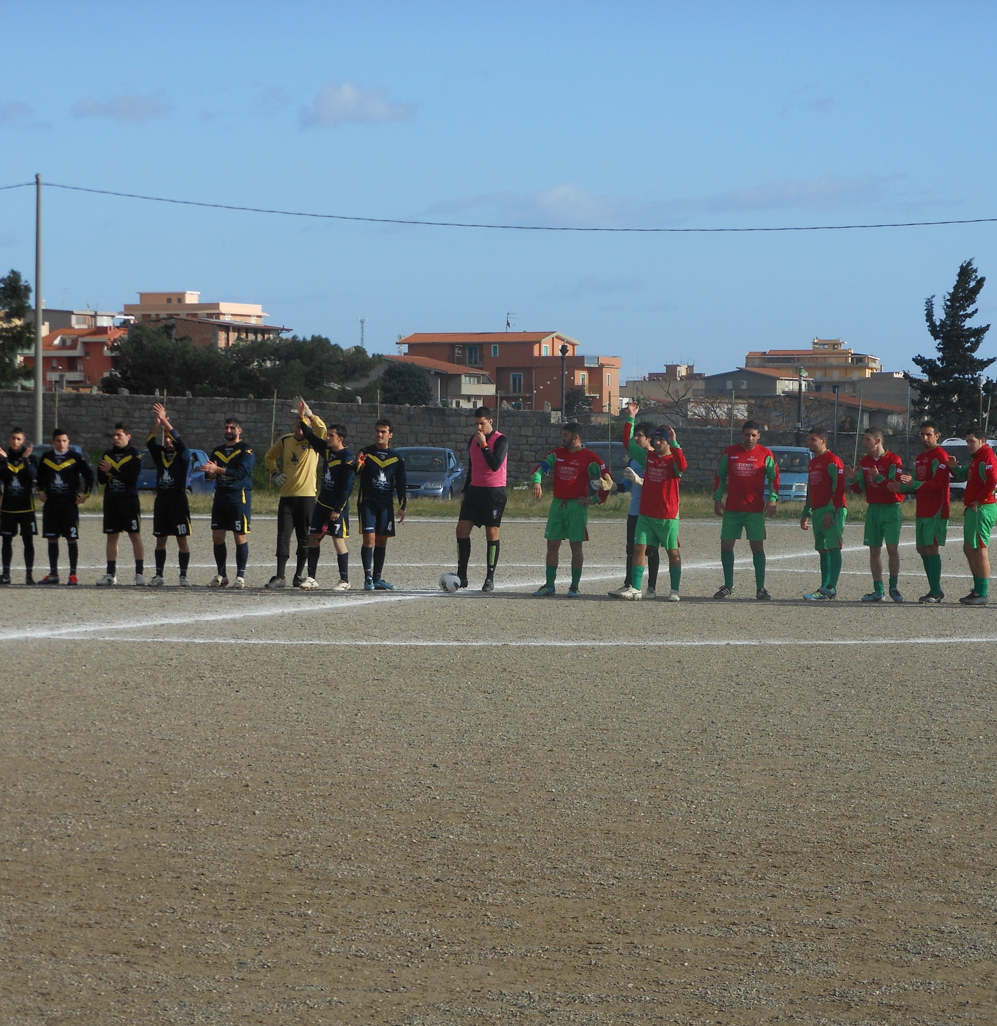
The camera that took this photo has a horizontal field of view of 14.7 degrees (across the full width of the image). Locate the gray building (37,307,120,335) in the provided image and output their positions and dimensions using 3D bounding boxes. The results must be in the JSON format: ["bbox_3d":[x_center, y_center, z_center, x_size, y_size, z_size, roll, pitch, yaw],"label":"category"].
[{"bbox_3d":[-63.200,-23.800,579.000,8.700,13.000,11.300,1,1,30],"label":"gray building"}]

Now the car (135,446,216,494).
[{"bbox_3d":[-7.719,-0.772,91.513,1.680,1.460,3.900,1,1,14],"label":"car"}]

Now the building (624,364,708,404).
[{"bbox_3d":[27.169,-18.753,630.100,13.500,11.000,11.000,1,1,24],"label":"building"}]

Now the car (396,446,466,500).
[{"bbox_3d":[-1.500,-0.626,79.000,1.710,1.430,4.200,0,1,11],"label":"car"}]

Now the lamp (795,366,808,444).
[{"bbox_3d":[10.930,-3.120,140.000,0.330,4.300,0.330,0,1,0],"label":"lamp"}]

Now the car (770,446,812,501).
[{"bbox_3d":[5.750,-0.580,77.200,1.550,1.470,3.550,0,1,11],"label":"car"}]

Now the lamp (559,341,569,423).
[{"bbox_3d":[2.274,-3.424,135.046,0.330,5.000,0.330,0,1,0],"label":"lamp"}]

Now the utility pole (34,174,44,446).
[{"bbox_3d":[-11.539,-4.373,97.075,0.210,8.200,0.210,0,1,0],"label":"utility pole"}]

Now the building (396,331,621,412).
[{"bbox_3d":[1.500,-15.300,440.000,23.500,10.400,10.000,1,1,24],"label":"building"}]

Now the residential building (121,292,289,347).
[{"bbox_3d":[-44.023,-23.983,570.155,18.000,17.000,18.000,1,1,36],"label":"residential building"}]

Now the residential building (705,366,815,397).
[{"bbox_3d":[38.600,-17.700,572.000,12.000,7.700,12.000,1,1,27],"label":"residential building"}]

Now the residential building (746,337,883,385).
[{"bbox_3d":[63.600,-28.100,780.000,26.500,14.500,12.500,0,1,8],"label":"residential building"}]

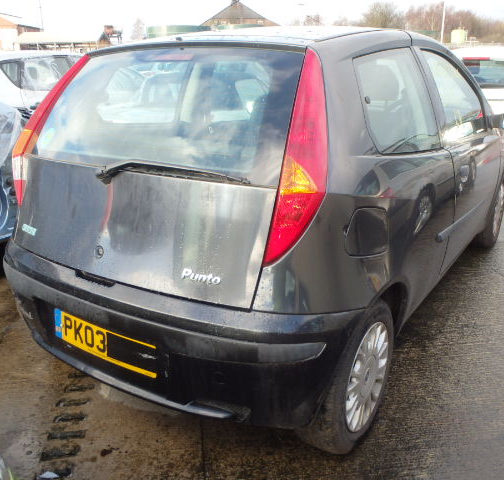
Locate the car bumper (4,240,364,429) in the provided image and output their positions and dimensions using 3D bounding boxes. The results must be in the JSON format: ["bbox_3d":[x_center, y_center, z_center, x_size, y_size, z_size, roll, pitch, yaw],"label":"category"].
[{"bbox_3d":[-0.439,0.269,1.888,1.600,0.440,0.430,11,23,32],"label":"car bumper"}]

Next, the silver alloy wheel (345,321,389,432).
[{"bbox_3d":[0.364,0.475,1.867,0.150,0.390,0.390,11,23,32],"label":"silver alloy wheel"}]

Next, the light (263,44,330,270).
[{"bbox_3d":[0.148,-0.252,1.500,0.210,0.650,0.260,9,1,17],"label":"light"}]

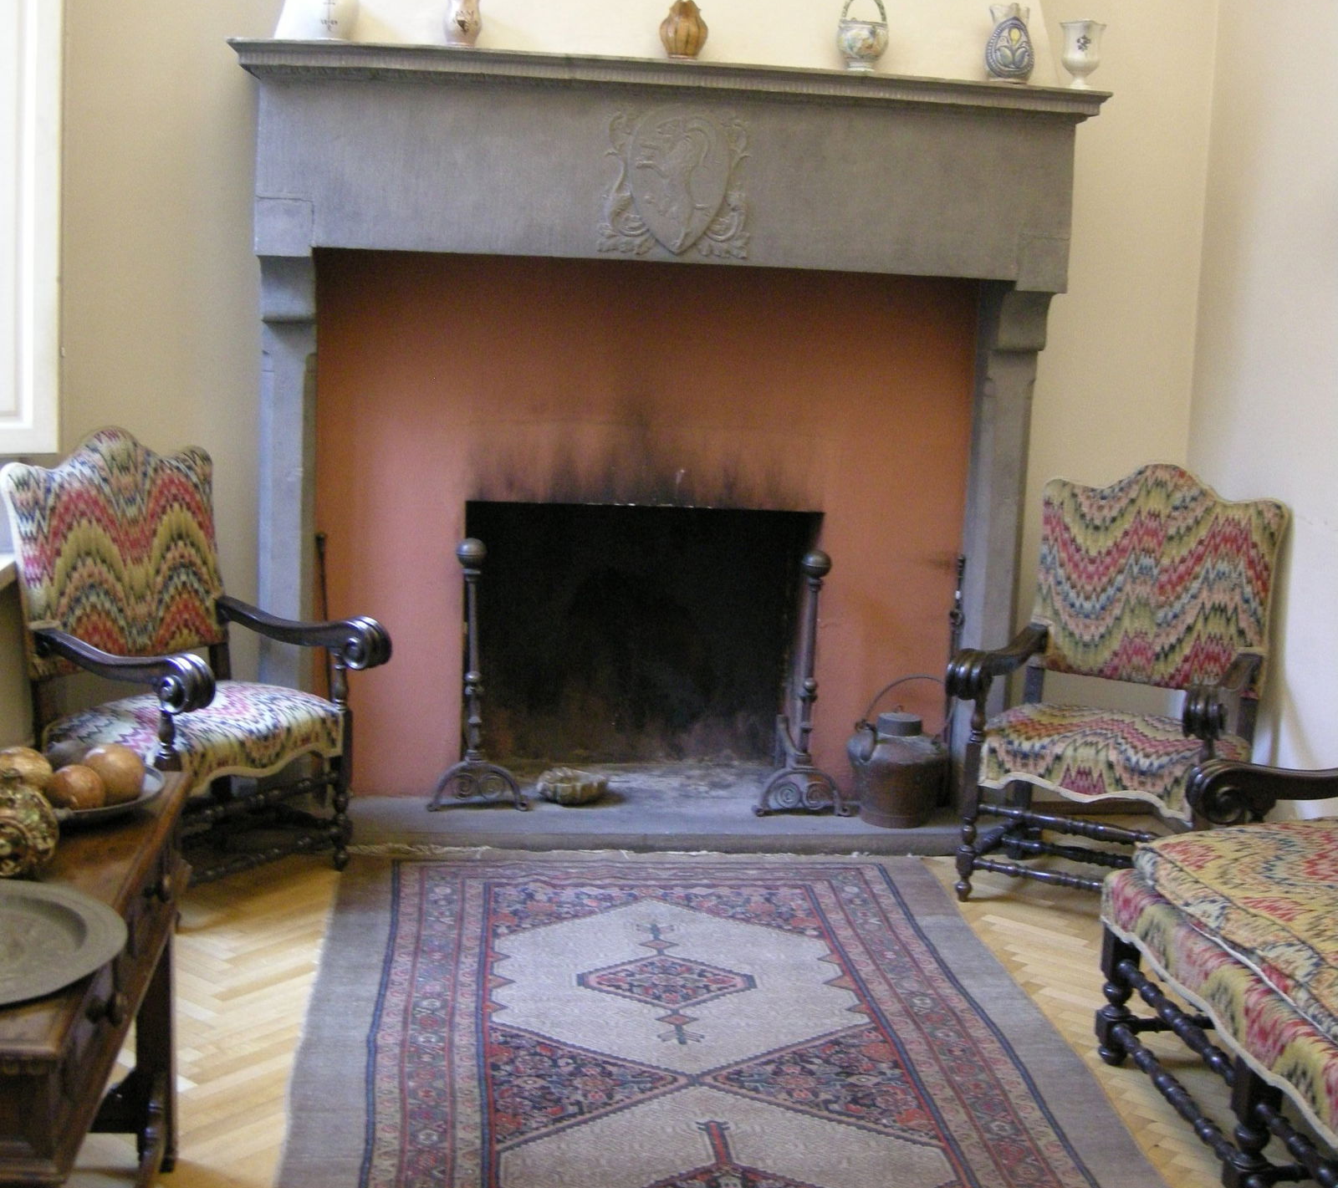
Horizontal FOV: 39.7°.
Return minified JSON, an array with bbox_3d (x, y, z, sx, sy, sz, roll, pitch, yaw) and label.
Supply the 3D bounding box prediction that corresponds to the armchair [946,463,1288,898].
[{"bbox_3d":[1.178,0.258,4.944,0.680,1.175,0.660,8,11,29],"label":"armchair"}]

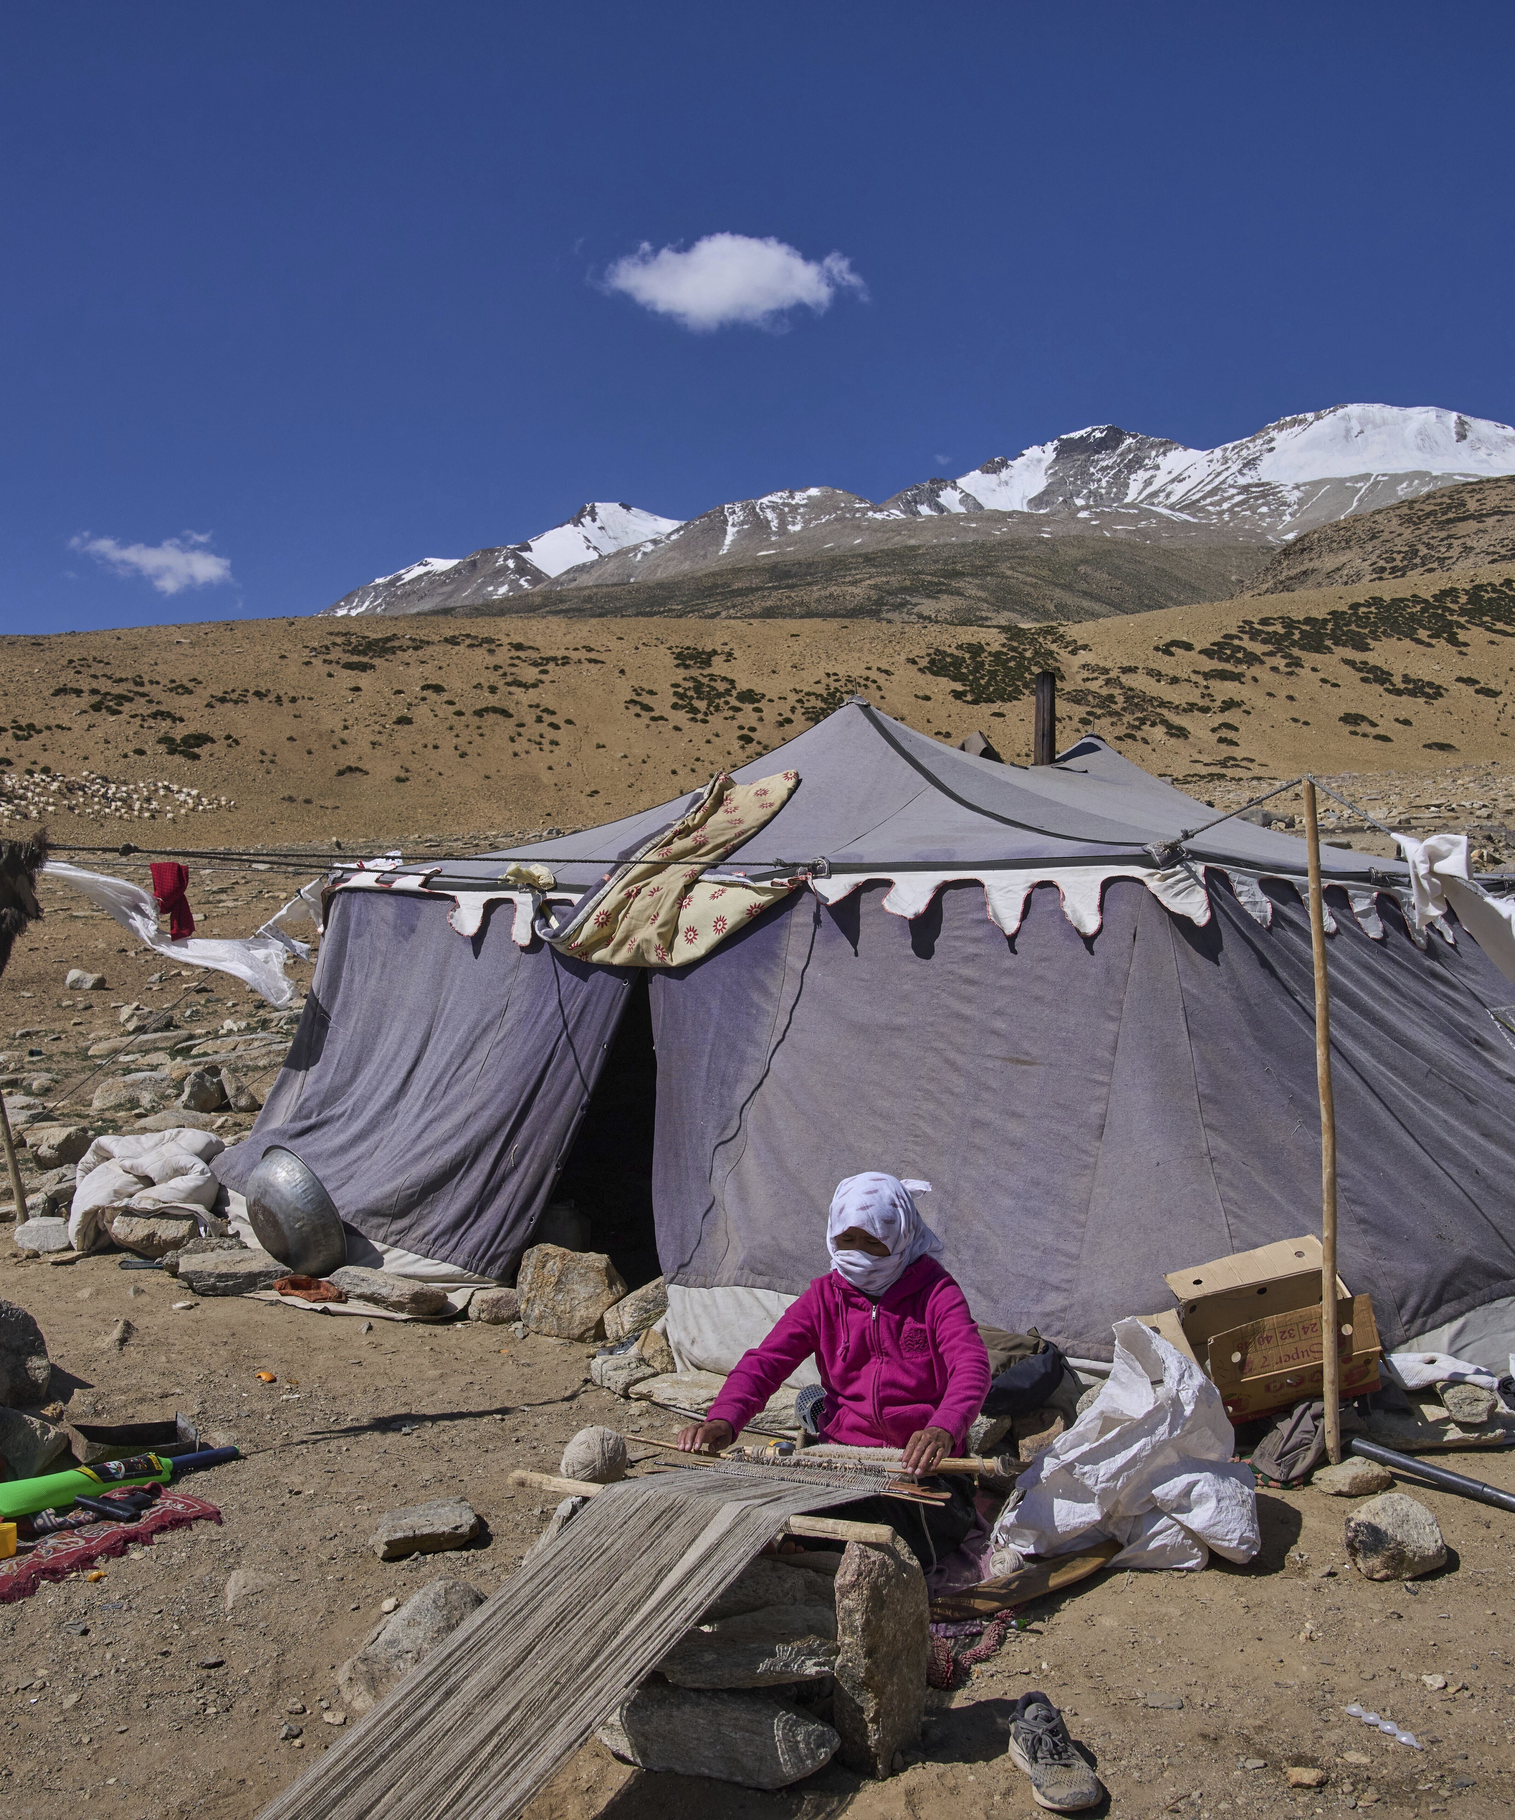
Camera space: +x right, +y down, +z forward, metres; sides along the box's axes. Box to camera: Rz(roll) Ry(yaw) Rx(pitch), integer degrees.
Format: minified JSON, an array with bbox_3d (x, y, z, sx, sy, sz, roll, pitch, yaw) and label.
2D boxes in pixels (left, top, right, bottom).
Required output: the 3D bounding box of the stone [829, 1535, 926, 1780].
[{"bbox_3d":[0.228,1.365,3.360,0.130,0.400,0.160,0,0,30],"label":"stone"}]

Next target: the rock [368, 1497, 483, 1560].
[{"bbox_3d":[-0.795,1.475,4.360,0.250,0.100,0.170,0,0,-24],"label":"rock"}]

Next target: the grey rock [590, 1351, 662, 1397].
[{"bbox_3d":[-0.400,1.410,5.550,0.210,0.120,0.160,0,1,0],"label":"grey rock"}]

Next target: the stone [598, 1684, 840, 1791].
[{"bbox_3d":[-0.070,1.450,3.260,0.410,0.130,0.200,0,1,12],"label":"stone"}]

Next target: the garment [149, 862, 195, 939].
[{"bbox_3d":[-2.600,-0.030,8.100,0.210,0.350,0.100,0,0,27],"label":"garment"}]

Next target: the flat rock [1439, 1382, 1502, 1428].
[{"bbox_3d":[2.110,1.460,5.400,0.175,0.110,0.140,0,0,-6],"label":"flat rock"}]

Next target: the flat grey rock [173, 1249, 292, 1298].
[{"bbox_3d":[-2.170,1.505,7.430,0.440,0.130,0.340,0,0,-12],"label":"flat grey rock"}]

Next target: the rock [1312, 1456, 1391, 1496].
[{"bbox_3d":[1.520,1.445,4.660,0.195,0.095,0.140,0,1,0],"label":"rock"}]

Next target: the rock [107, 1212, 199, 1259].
[{"bbox_3d":[-2.600,1.400,7.850,0.390,0.180,0.280,0,0,0],"label":"rock"}]

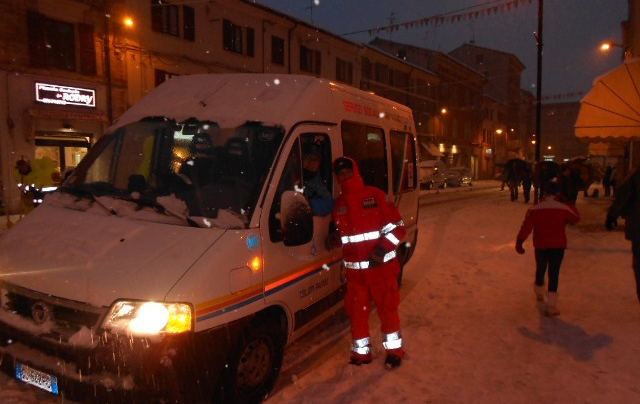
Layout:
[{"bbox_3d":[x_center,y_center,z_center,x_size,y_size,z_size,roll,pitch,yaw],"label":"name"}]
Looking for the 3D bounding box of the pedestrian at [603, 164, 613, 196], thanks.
[{"bbox_3d":[14.914,-1.092,24.902,0.500,1.720,0.380,2,5,40],"label":"pedestrian"}]

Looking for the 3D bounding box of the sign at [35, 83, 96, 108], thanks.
[{"bbox_3d":[-9.477,-3.947,17.900,0.150,0.780,2.350,2,5,36],"label":"sign"}]

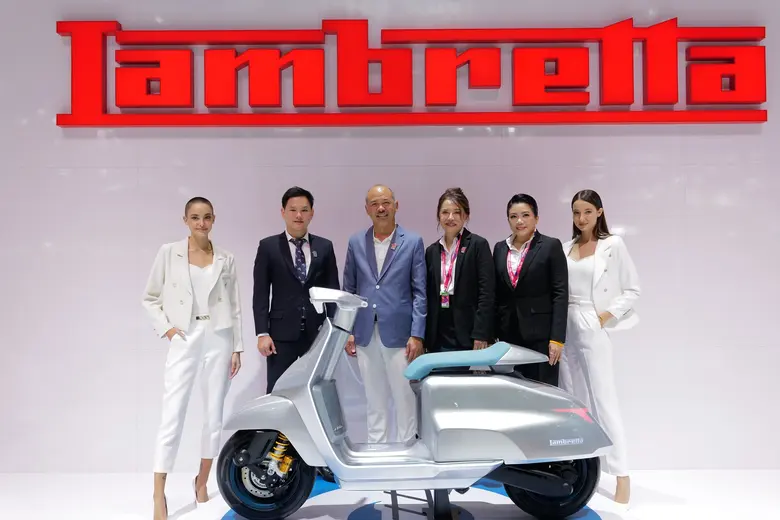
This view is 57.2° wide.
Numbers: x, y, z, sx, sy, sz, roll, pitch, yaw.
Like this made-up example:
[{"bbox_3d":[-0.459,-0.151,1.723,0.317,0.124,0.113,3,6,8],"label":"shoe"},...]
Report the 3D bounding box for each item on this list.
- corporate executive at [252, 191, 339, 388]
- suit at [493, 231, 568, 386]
[{"bbox_3d":[-0.543,0.447,4.200,0.520,1.758,0.320,0,0,-6],"label":"corporate executive"},{"bbox_3d":[0.792,0.552,4.000,0.440,1.435,0.280,0,0,19],"label":"suit"}]

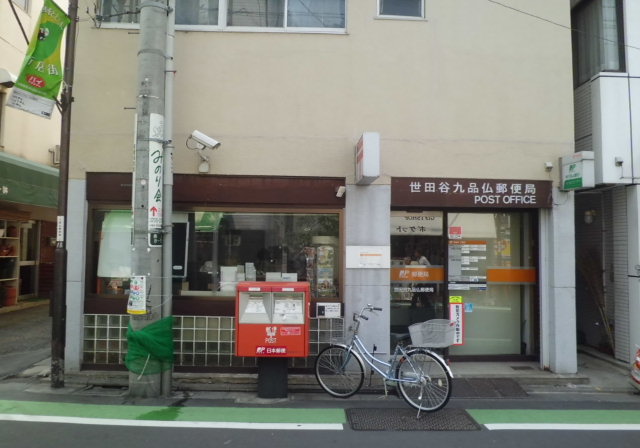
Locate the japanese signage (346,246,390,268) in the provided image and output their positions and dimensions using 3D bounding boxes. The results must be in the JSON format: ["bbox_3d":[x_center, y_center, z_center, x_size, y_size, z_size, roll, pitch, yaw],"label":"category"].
[{"bbox_3d":[0.607,0.419,6.017,0.549,0.274,0.020,1,-3,-1],"label":"japanese signage"}]

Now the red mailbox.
[{"bbox_3d":[-0.540,1.116,5.645,0.804,0.813,0.441,1,-3,-1],"label":"red mailbox"}]

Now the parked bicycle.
[{"bbox_3d":[0.676,1.470,5.361,1.686,1.078,0.510,-1,-3,35],"label":"parked bicycle"}]

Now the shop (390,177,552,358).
[{"bbox_3d":[1.958,0.559,6.252,2.009,2.313,0.490,1,-3,-1],"label":"shop"}]

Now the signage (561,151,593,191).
[{"bbox_3d":[3.107,-0.632,5.811,0.142,0.412,0.451,1,-3,-1],"label":"signage"}]

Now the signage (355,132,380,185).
[{"bbox_3d":[0.562,-0.763,5.684,0.186,0.470,0.588,1,-3,-1],"label":"signage"}]

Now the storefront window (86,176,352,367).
[{"bbox_3d":[-1.354,0.629,6.150,3.320,2.530,0.200,1,-2,-1],"label":"storefront window"}]

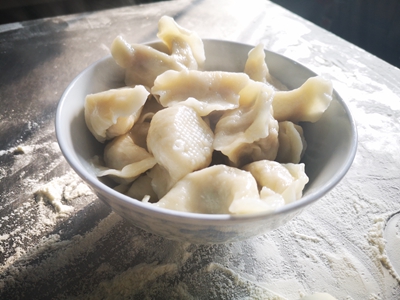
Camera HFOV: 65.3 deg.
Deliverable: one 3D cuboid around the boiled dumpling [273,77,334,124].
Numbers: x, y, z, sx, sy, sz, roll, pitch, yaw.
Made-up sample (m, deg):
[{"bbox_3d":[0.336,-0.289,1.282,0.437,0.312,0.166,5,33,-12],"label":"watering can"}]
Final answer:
[{"bbox_3d":[0.062,-0.030,0.196,0.047,0.028,0.027,-8,45,-13],"label":"boiled dumpling"}]

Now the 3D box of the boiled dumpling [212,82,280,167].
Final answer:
[{"bbox_3d":[0.028,-0.015,0.186,0.037,0.034,0.047,20,45,15],"label":"boiled dumpling"}]

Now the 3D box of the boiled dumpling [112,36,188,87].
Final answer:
[{"bbox_3d":[-0.036,-0.060,0.226,0.055,0.034,0.029,17,45,12],"label":"boiled dumpling"}]

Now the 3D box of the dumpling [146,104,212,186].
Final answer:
[{"bbox_3d":[-0.011,-0.002,0.172,0.037,0.032,0.045,-8,45,-13],"label":"dumpling"}]

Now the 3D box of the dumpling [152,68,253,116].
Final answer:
[{"bbox_3d":[0.000,-0.035,0.193,0.060,0.027,0.031,1,43,-4],"label":"dumpling"}]

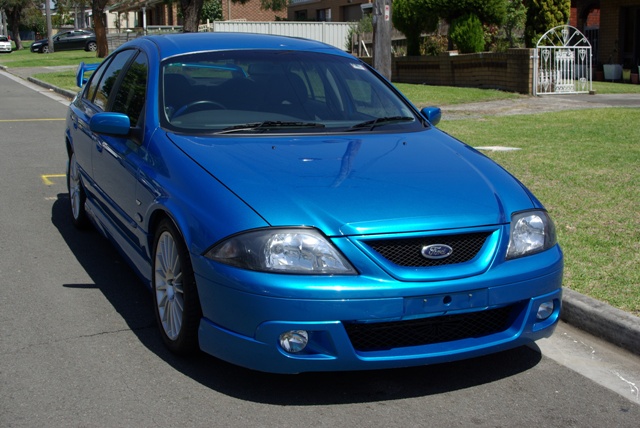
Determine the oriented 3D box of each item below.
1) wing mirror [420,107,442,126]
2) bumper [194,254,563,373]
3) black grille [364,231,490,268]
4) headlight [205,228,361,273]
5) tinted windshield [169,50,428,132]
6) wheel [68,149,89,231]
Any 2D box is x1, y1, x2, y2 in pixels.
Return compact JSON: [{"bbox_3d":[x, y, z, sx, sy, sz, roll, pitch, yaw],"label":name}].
[{"bbox_3d":[0.657,-0.581,5.183,0.220,0.145,0.130,-4,12,-24],"label":"wing mirror"},{"bbox_3d":[0.402,0.354,3.543,1.800,0.420,0.550,-4,12,-24],"label":"bumper"},{"bbox_3d":[0.448,0.146,3.397,0.580,0.135,0.100,-4,12,-24],"label":"black grille"},{"bbox_3d":[-0.154,0.137,3.296,0.520,0.185,0.360,-4,12,-24],"label":"headlight"},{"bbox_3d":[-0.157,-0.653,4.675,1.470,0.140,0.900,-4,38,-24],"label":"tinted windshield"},{"bbox_3d":[-1.713,-0.210,6.360,0.230,0.650,0.650,-4,12,-24],"label":"wheel"}]

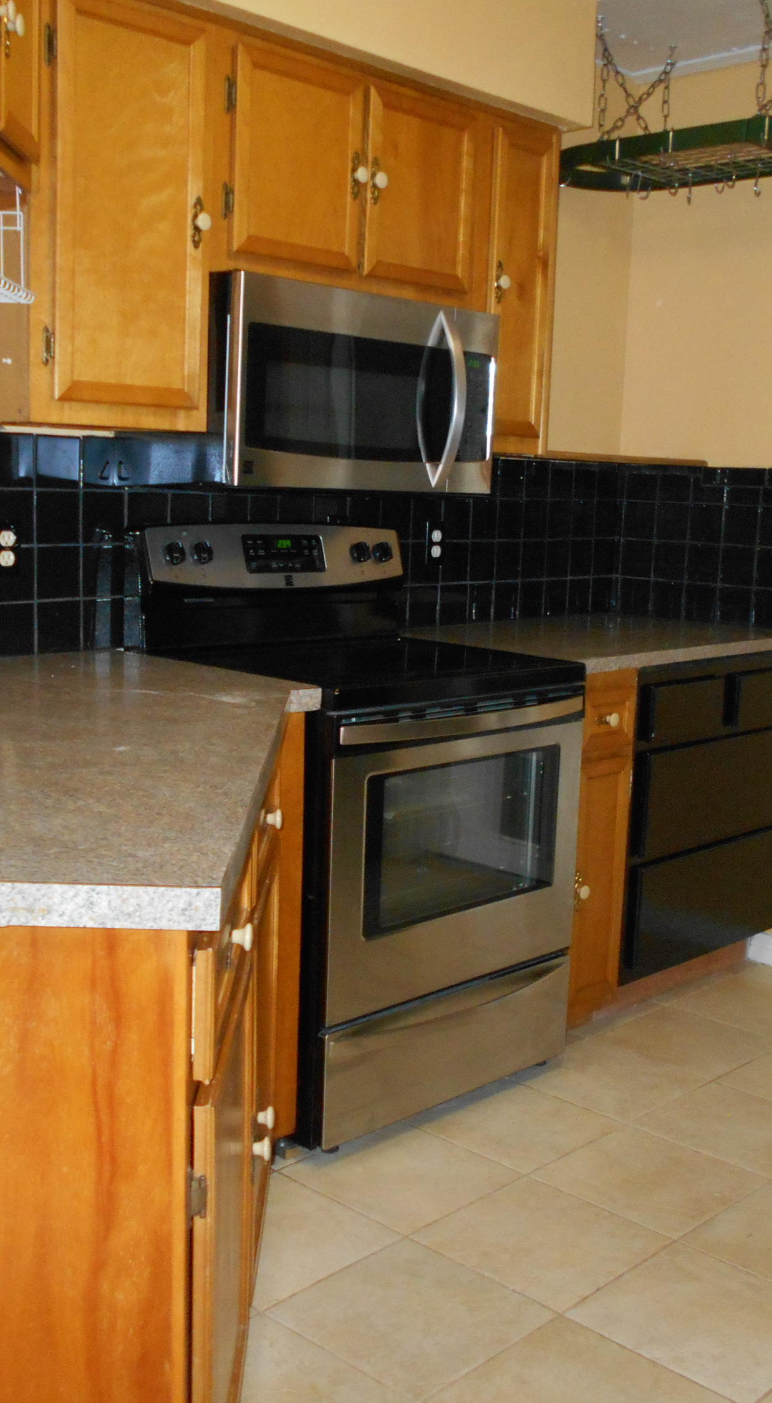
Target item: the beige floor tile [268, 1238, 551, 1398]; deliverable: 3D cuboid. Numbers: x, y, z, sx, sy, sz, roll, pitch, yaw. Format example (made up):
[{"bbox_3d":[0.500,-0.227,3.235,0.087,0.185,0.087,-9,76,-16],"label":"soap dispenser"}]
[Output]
[{"bbox_3d":[0.039,0.975,2.224,0.325,0.010,0.325,10,12,44],"label":"beige floor tile"}]

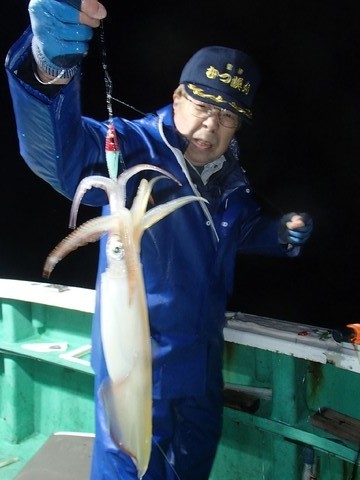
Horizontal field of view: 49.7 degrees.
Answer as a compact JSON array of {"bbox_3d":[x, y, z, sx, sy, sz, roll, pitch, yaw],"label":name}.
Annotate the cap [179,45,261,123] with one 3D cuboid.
[{"bbox_3d":[0.105,-0.387,0.930,0.185,0.140,0.265,16,25,-12],"label":"cap"}]

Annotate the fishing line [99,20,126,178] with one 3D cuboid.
[{"bbox_3d":[-0.105,-0.214,0.600,0.032,0.240,0.025,-4,6,-6],"label":"fishing line"}]

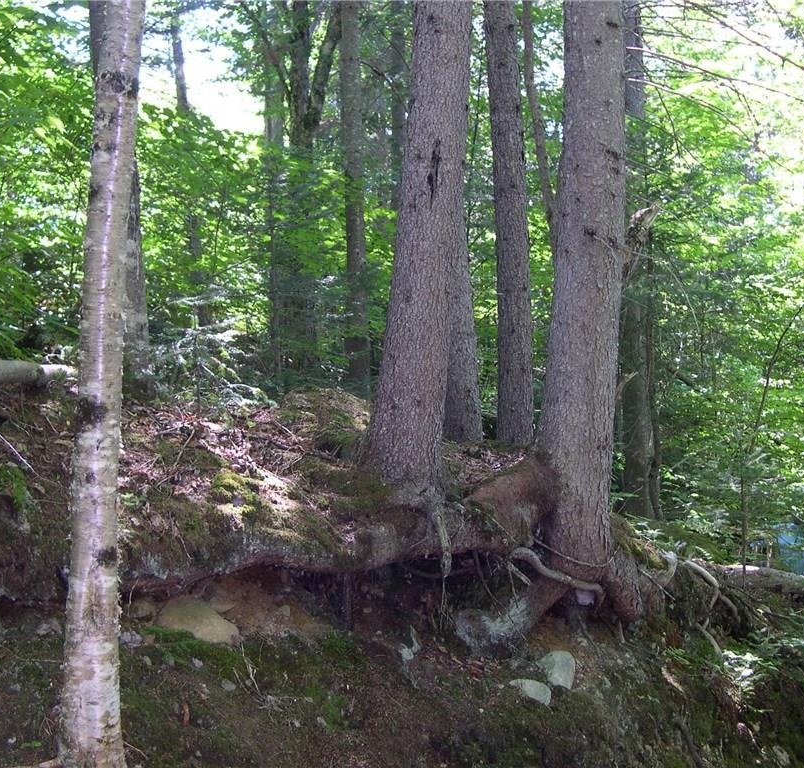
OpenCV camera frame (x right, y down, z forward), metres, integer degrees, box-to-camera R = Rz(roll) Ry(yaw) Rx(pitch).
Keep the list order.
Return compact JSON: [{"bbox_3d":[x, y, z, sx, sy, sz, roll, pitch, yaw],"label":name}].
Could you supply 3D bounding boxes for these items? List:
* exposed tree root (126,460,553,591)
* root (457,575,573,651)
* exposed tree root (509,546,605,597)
[{"bbox_3d":[-0.285,0.658,5.300,1.900,0.520,0.550,0,-2,-8],"label":"exposed tree root"},{"bbox_3d":[0.531,1.107,5.400,0.540,0.360,0.320,0,0,0],"label":"root"},{"bbox_3d":[0.728,0.884,5.300,0.450,0.230,0.160,0,0,0],"label":"exposed tree root"}]

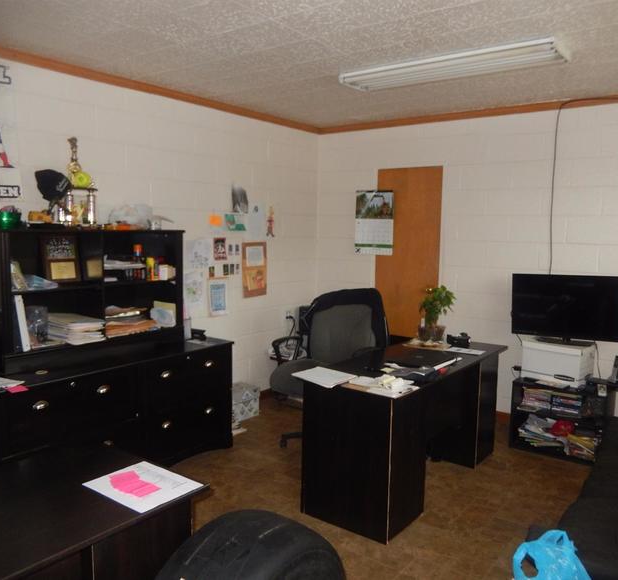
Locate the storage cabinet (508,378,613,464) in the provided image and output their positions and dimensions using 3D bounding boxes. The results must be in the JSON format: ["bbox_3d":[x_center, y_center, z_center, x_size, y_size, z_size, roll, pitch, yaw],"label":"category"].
[{"bbox_3d":[1.780,0.882,3.918,0.600,0.490,0.380,5,7,32],"label":"storage cabinet"}]

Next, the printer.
[{"bbox_3d":[1.759,0.503,3.951,0.388,0.257,0.325,6,8,40],"label":"printer"}]

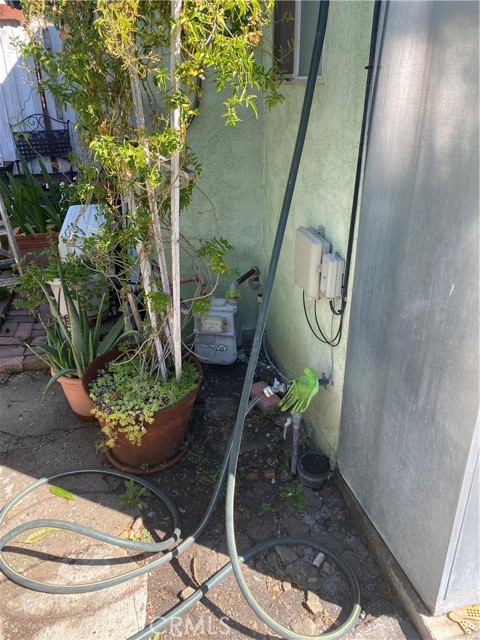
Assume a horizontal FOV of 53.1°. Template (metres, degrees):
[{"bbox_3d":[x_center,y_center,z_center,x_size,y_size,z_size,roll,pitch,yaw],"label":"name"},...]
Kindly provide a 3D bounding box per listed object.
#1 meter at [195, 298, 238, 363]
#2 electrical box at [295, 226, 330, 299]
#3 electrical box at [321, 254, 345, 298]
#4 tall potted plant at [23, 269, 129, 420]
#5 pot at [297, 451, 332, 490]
[{"bbox_3d":[-0.124,0.051,2.638,0.230,0.335,0.190,1,25,5],"label":"meter"},{"bbox_3d":[0.281,-0.221,1.890,0.073,0.226,0.190,-5,25,-9],"label":"electrical box"},{"bbox_3d":[0.328,-0.155,1.702,0.053,0.134,0.074,-5,25,-9],"label":"electrical box"},{"bbox_3d":[-0.744,0.112,2.156,0.460,0.700,0.410,-1,25,0],"label":"tall potted plant"},{"bbox_3d":[0.287,0.575,1.864,0.130,0.105,0.130,-1,25,0],"label":"pot"}]

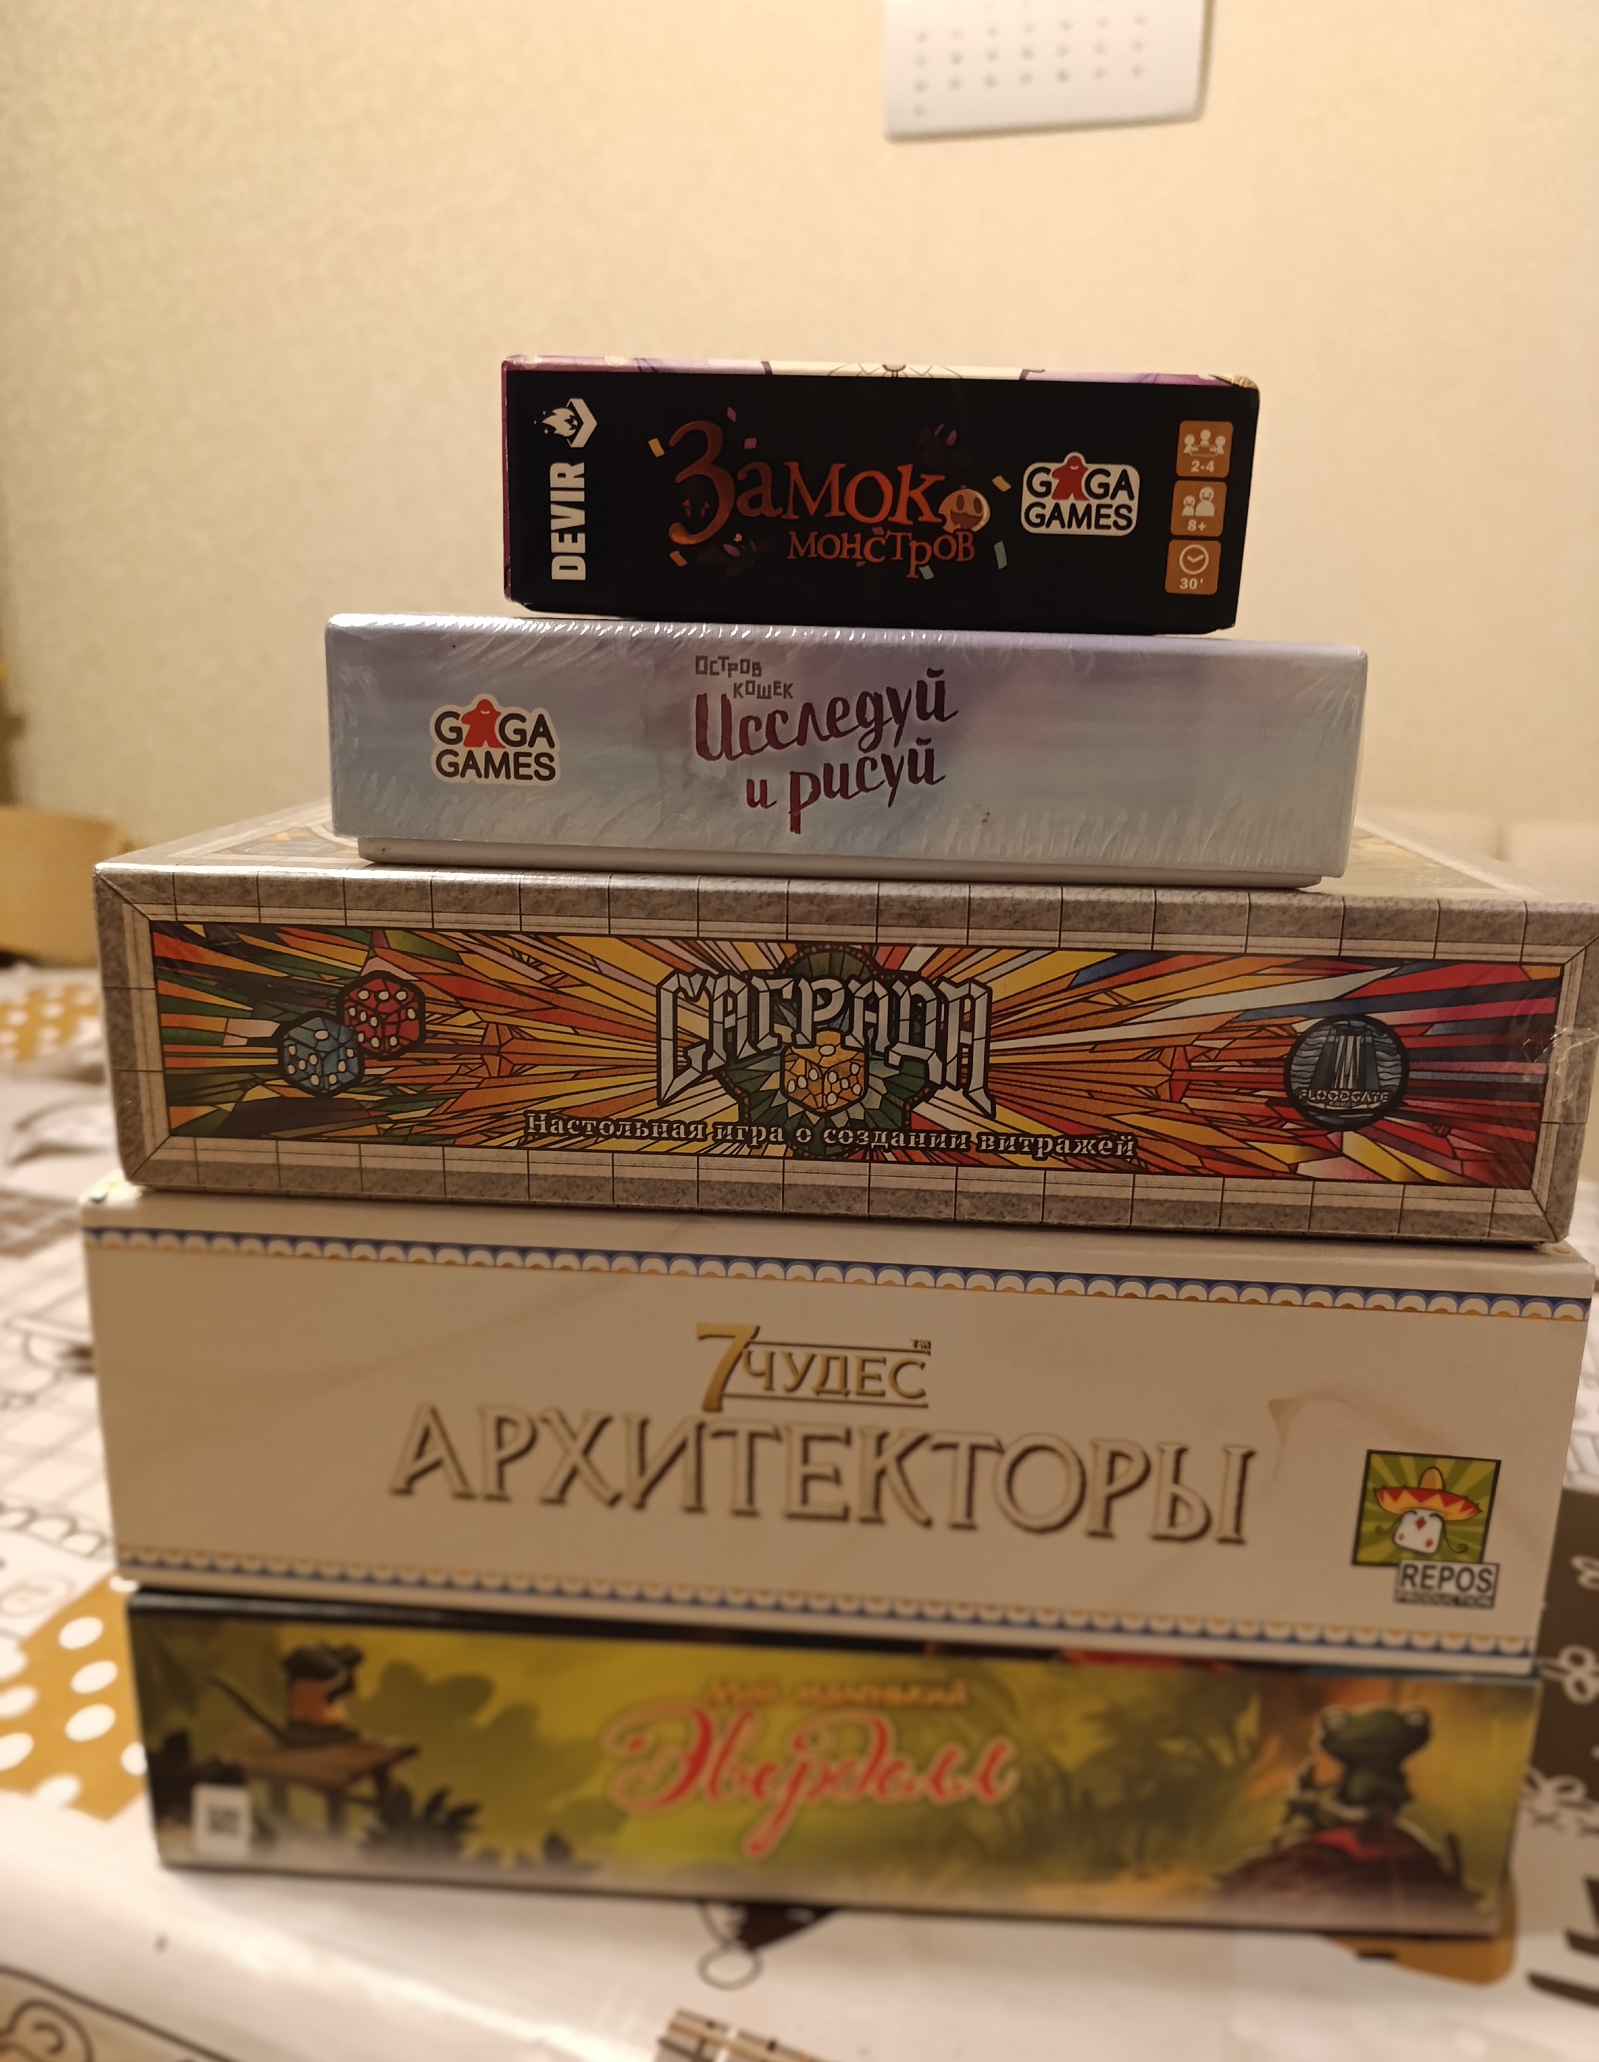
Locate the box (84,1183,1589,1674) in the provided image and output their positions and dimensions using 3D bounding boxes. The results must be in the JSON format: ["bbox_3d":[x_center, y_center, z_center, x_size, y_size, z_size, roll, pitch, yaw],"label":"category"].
[{"bbox_3d":[0.008,0.053,0.361,0.278,0.083,0.192,2,15,3],"label":"box"}]

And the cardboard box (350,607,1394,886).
[{"bbox_3d":[0.008,-0.069,0.329,0.189,0.045,0.142,1,15,-1],"label":"cardboard box"}]

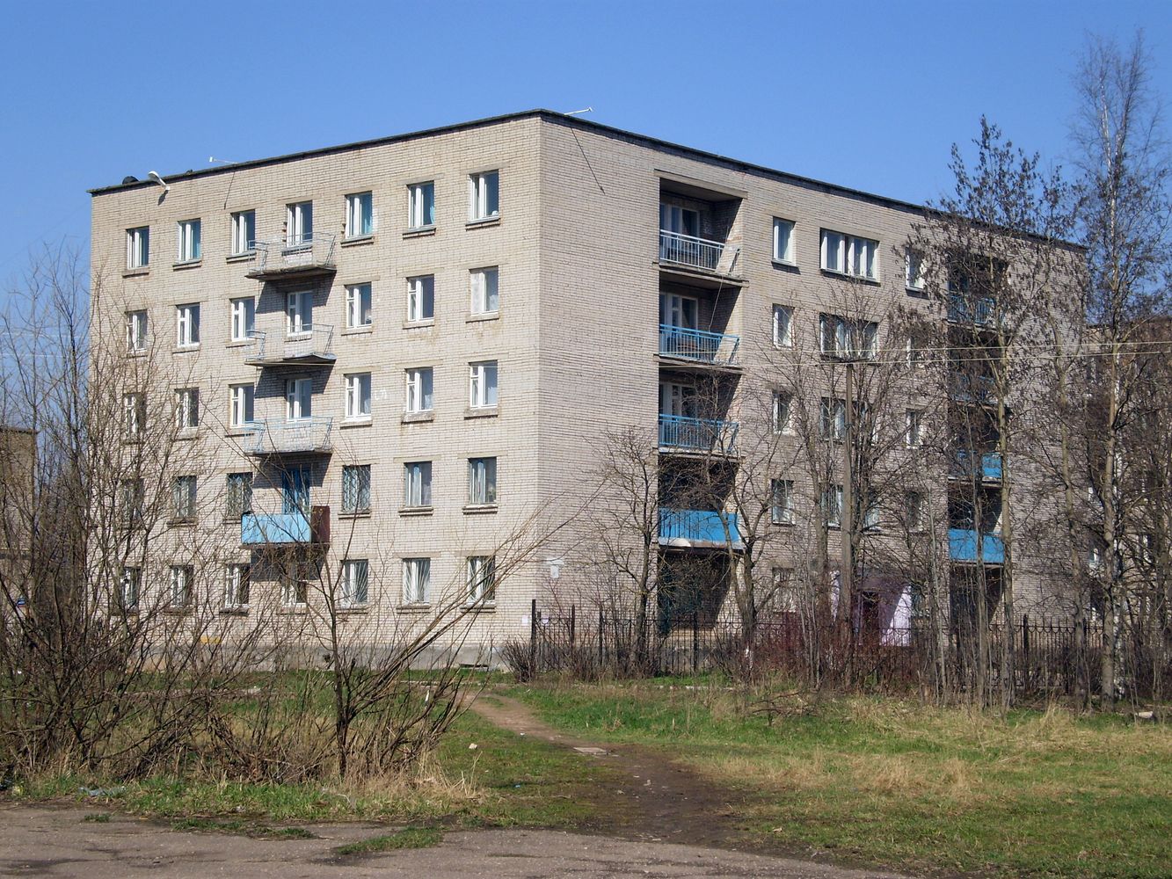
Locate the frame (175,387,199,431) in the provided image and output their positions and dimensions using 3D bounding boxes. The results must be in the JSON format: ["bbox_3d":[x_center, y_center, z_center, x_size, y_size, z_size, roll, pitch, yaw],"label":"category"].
[{"bbox_3d":[-12.525,-0.925,68.543,1.120,1.370,0.130,-3,-5,40],"label":"frame"}]

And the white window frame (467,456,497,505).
[{"bbox_3d":[-2.821,1.208,60.118,1.120,1.370,0.130,-3,-5,40],"label":"white window frame"}]

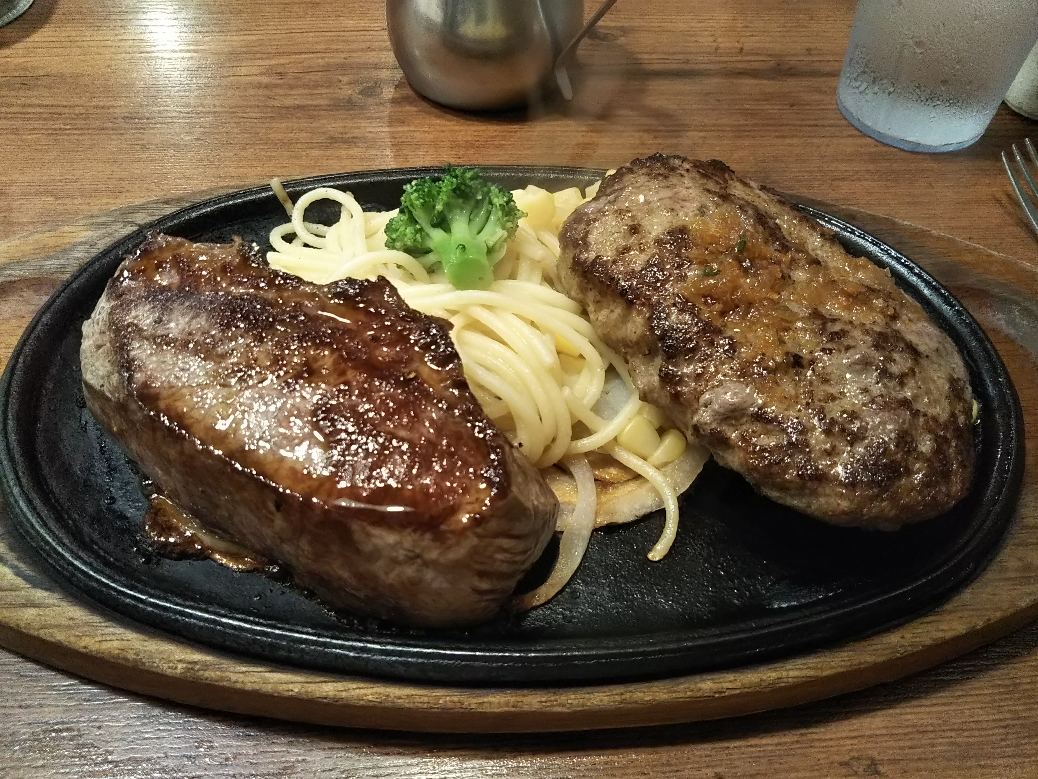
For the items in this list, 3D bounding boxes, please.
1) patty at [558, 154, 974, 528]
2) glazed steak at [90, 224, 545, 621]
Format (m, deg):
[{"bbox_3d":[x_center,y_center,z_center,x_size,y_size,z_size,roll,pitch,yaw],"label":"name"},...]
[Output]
[{"bbox_3d":[0.062,-0.018,0.239,0.073,0.034,0.130,-27,57,-19],"label":"patty"},{"bbox_3d":[-0.052,0.006,0.222,0.134,0.038,0.070,31,58,22],"label":"glazed steak"}]

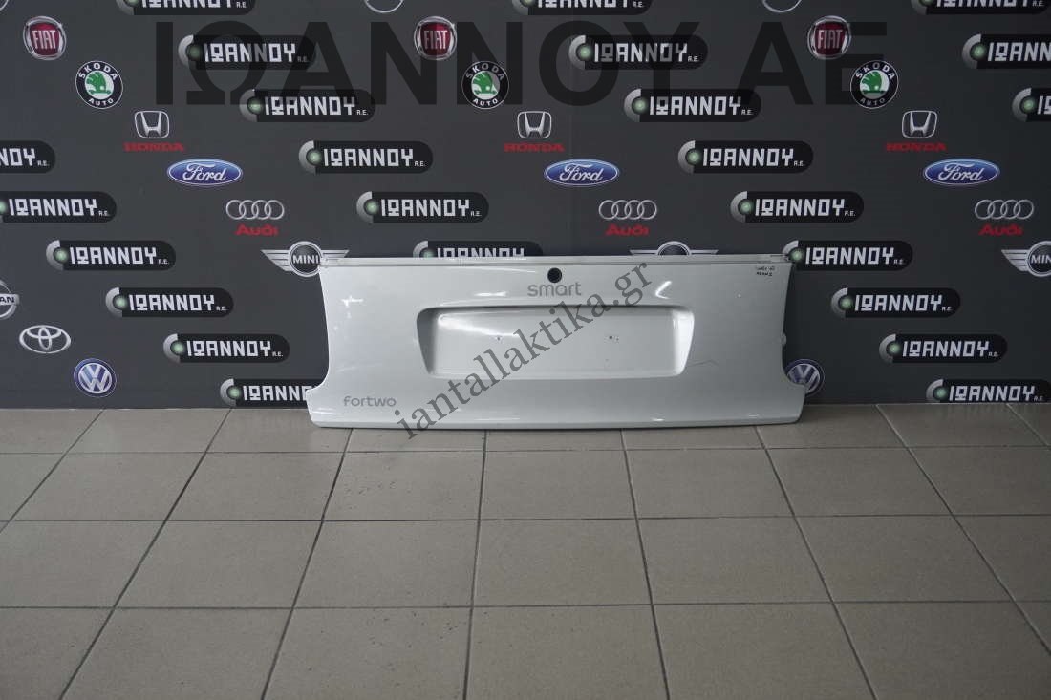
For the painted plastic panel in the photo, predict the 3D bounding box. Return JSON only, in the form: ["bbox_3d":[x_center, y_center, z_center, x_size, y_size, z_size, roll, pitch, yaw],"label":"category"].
[{"bbox_3d":[0.071,-0.021,2.794,1.204,0.403,0.105,0,9,0],"label":"painted plastic panel"}]

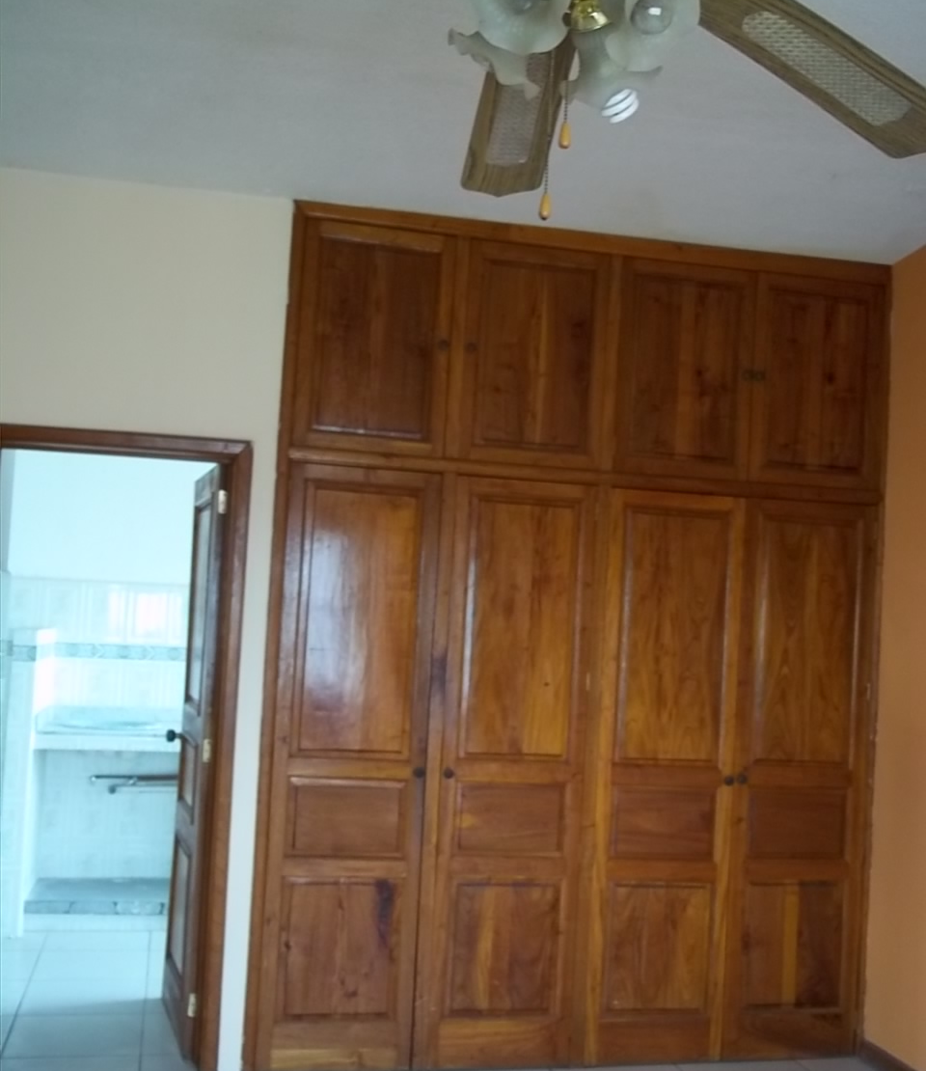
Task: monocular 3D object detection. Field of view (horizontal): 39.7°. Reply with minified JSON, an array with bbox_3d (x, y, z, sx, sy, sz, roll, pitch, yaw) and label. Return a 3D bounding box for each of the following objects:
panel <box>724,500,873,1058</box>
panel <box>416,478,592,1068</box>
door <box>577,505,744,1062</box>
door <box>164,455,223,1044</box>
[{"bbox_3d":[1.189,0.856,4.560,0.496,1.951,0.040,4,-3,-12],"label":"panel"},{"bbox_3d":[0.147,0.791,4.329,0.525,1.951,0.040,4,-3,-12],"label":"panel"},{"bbox_3d":[0.694,0.825,4.450,0.504,1.951,0.040,4,-3,-12],"label":"door"},{"bbox_3d":[-0.956,0.754,4.584,0.040,1.945,0.650,4,-3,-19],"label":"door"}]

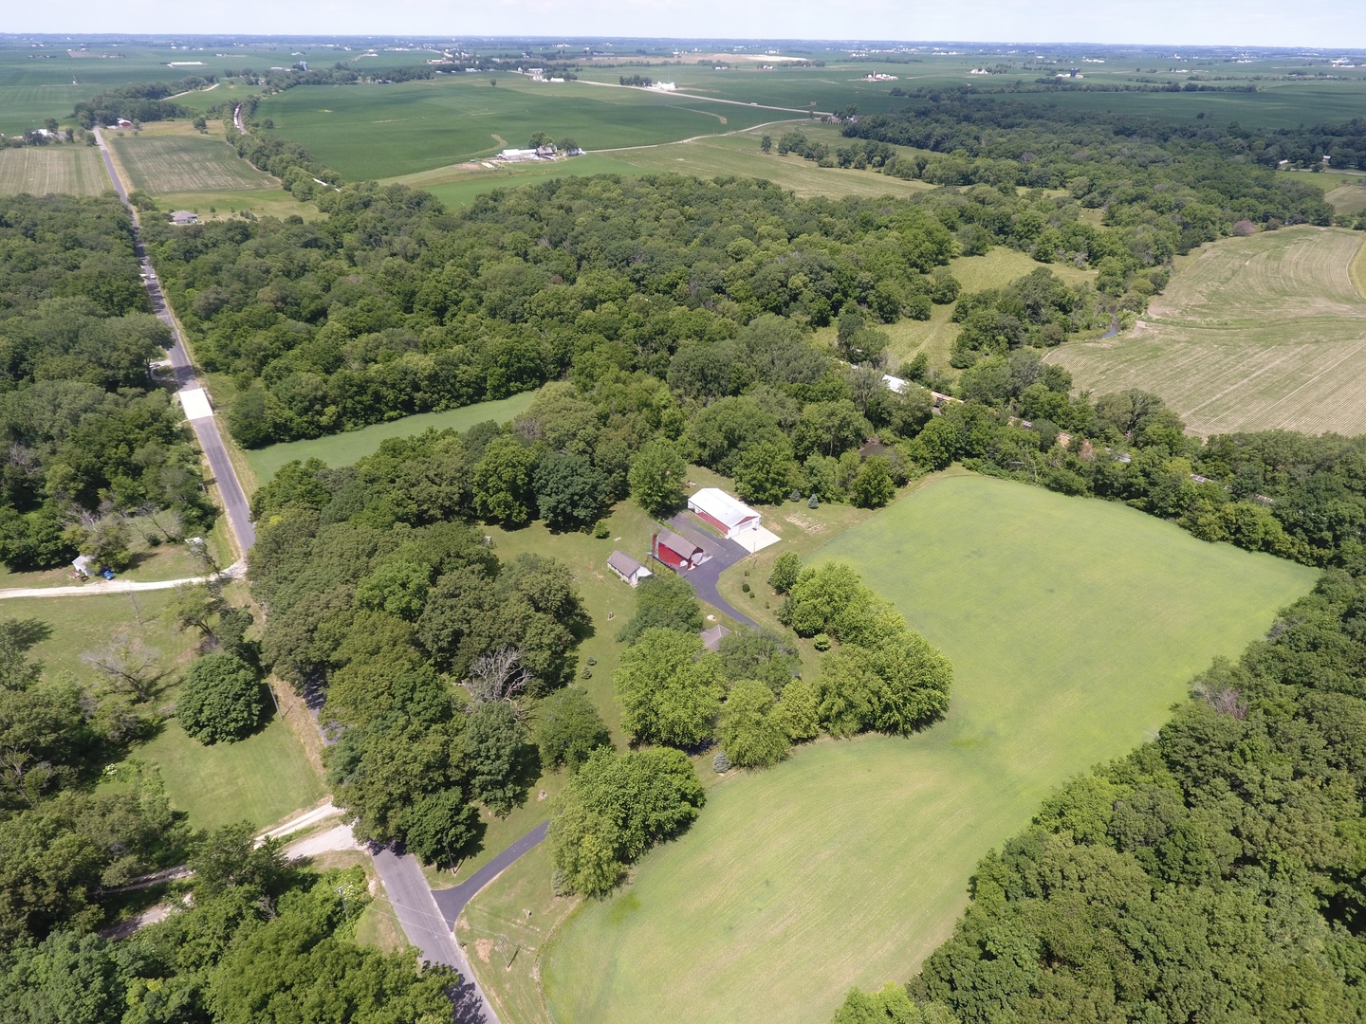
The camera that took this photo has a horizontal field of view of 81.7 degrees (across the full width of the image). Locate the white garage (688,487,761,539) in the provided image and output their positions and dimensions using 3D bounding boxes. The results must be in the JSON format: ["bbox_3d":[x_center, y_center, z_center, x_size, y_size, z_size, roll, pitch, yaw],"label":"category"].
[{"bbox_3d":[12.150,-0.660,232.460,11.500,5.260,19.850,-21,37,-31],"label":"white garage"}]

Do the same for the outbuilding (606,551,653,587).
[{"bbox_3d":[-14.060,14.290,208.310,6.800,4.100,10.500,-22,38,-32],"label":"outbuilding"}]

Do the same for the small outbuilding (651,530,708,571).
[{"bbox_3d":[-0.750,10.180,213.540,11.800,5.900,6.200,28,40,37],"label":"small outbuilding"}]

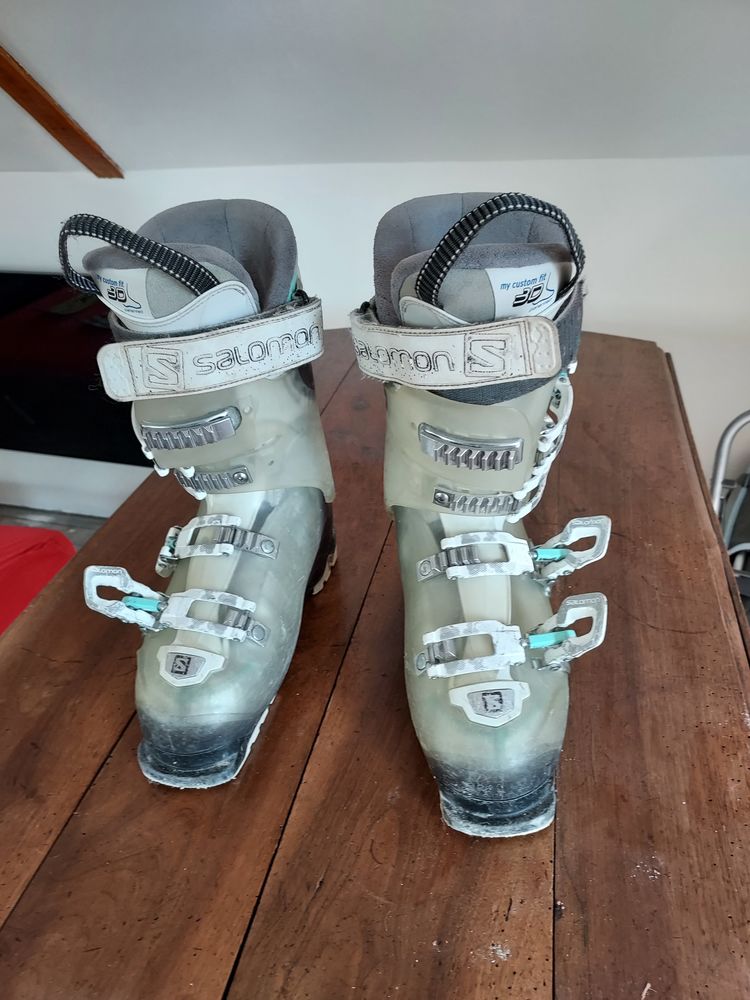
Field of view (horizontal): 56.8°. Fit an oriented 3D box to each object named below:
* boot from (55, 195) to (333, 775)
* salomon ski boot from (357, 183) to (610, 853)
[{"bbox_3d":[-0.114,-0.024,0.490,0.160,0.320,0.290,3,34,10],"label":"boot"},{"bbox_3d":[0.069,-0.013,0.452,0.157,0.325,0.290,-3,33,1],"label":"salomon ski boot"}]

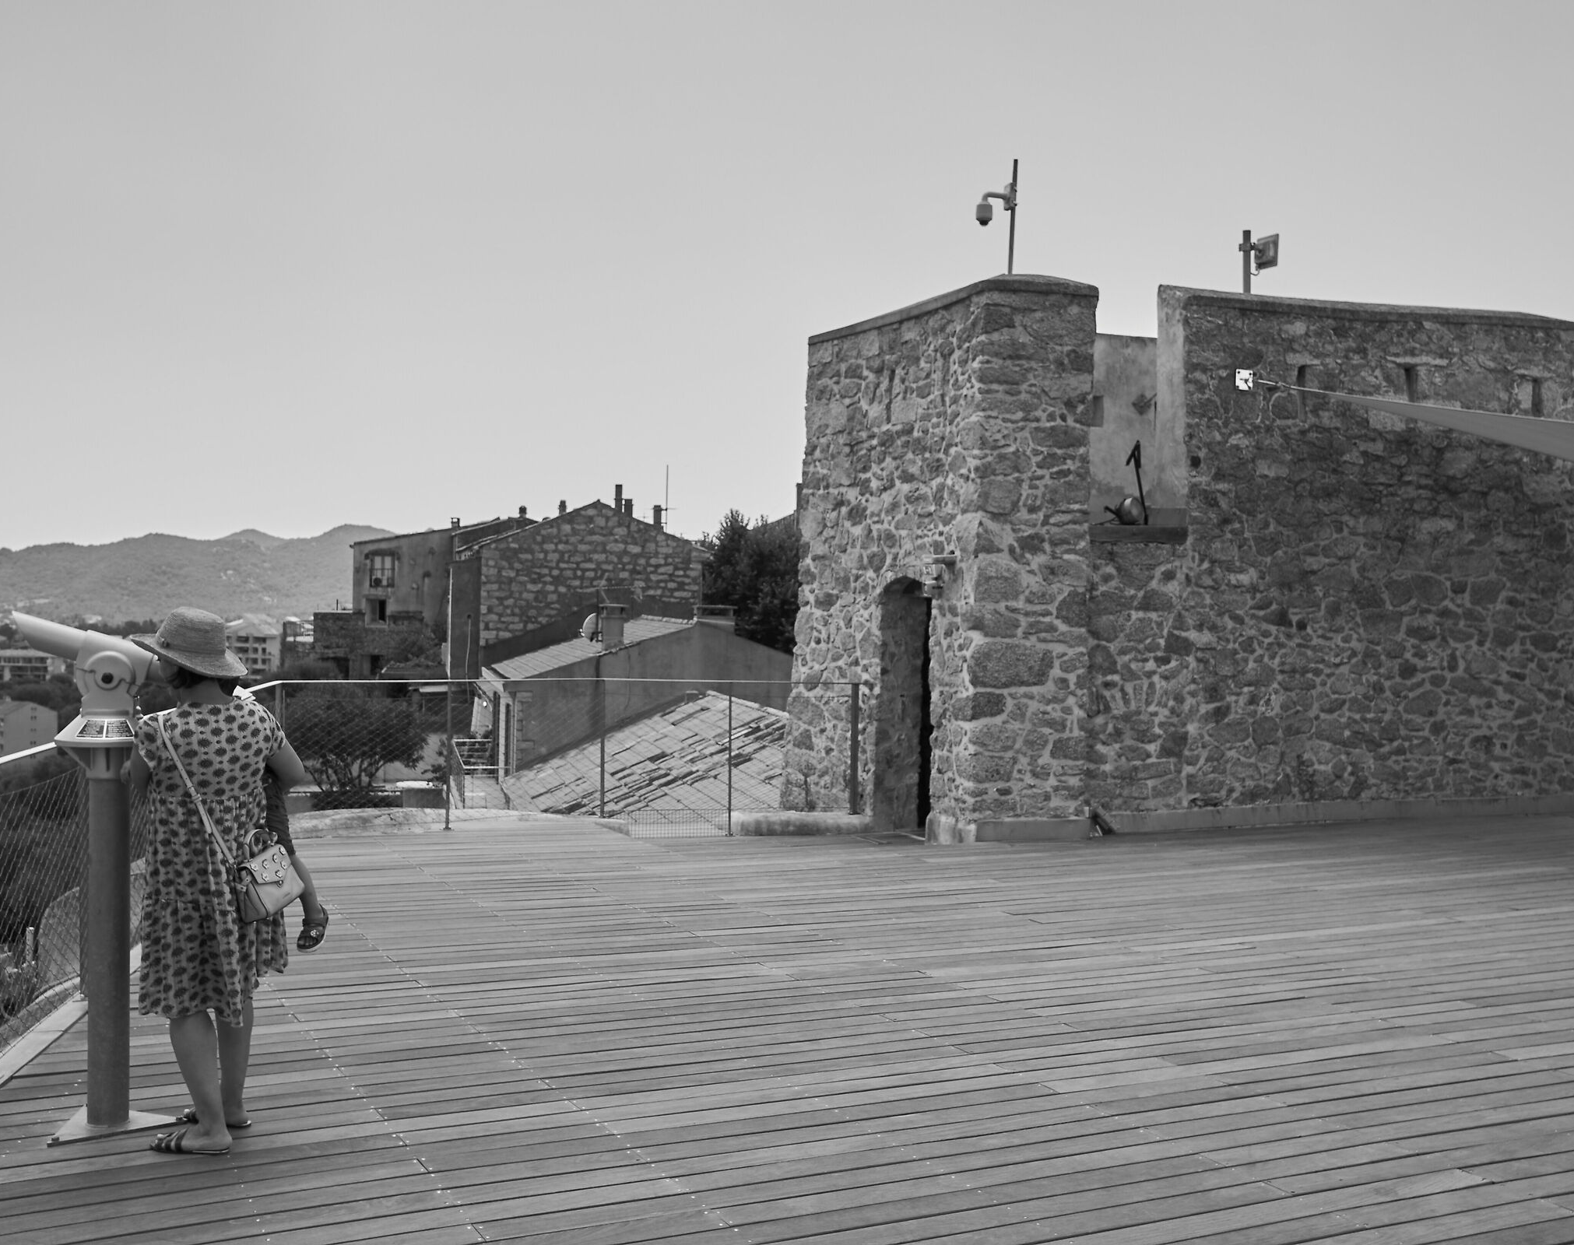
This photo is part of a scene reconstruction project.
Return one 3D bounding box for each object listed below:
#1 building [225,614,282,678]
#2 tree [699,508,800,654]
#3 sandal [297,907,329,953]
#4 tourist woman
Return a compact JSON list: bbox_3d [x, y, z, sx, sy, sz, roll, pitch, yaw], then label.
[{"bbox_3d":[-145.000,7.000,490.000,17.000,18.000,14.000,1,1,-3],"label":"building"},{"bbox_3d":[-0.700,0.300,50.000,4.400,6.500,4.400,1,1,0],"label":"tree"},{"bbox_3d":[-1.416,0.917,5.420,0.070,0.085,0.155,-7,28,19],"label":"sandal"},{"bbox_3d":[-1.700,0.755,5.500,0.520,1.610,0.460,0,1,-35],"label":"tourist woman"}]

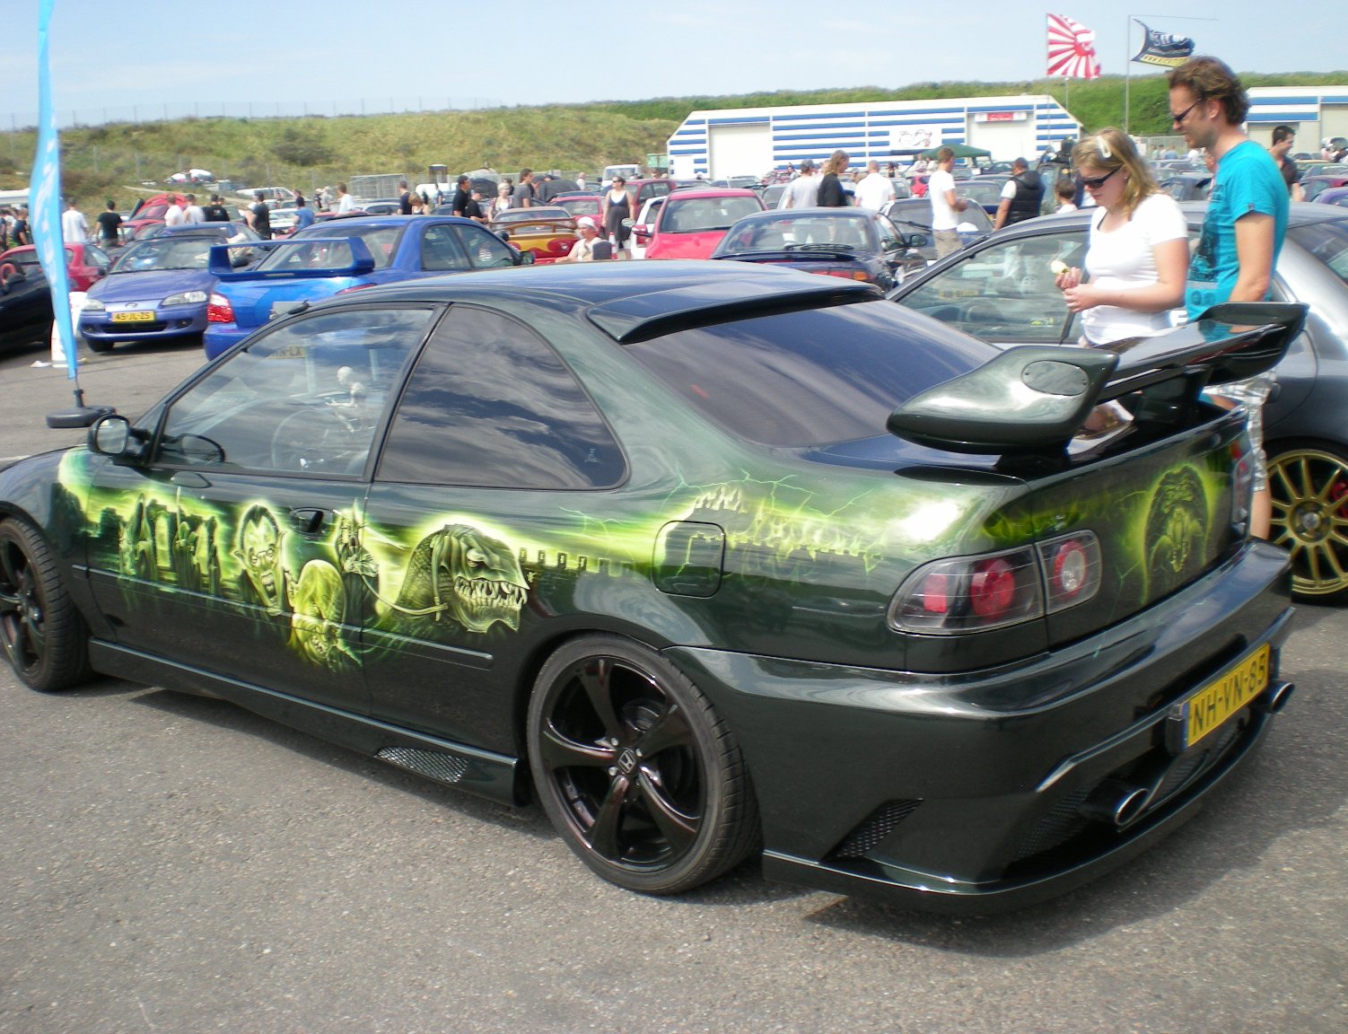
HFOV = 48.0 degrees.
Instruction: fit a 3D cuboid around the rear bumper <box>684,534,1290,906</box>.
[{"bbox_3d":[0.864,0.376,3.557,0.850,0.520,1.700,7,15,38],"label":"rear bumper"}]

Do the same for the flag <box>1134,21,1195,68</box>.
[{"bbox_3d":[10.651,-10.310,33.000,1.350,1.030,0.350,-2,12,0],"label":"flag"}]

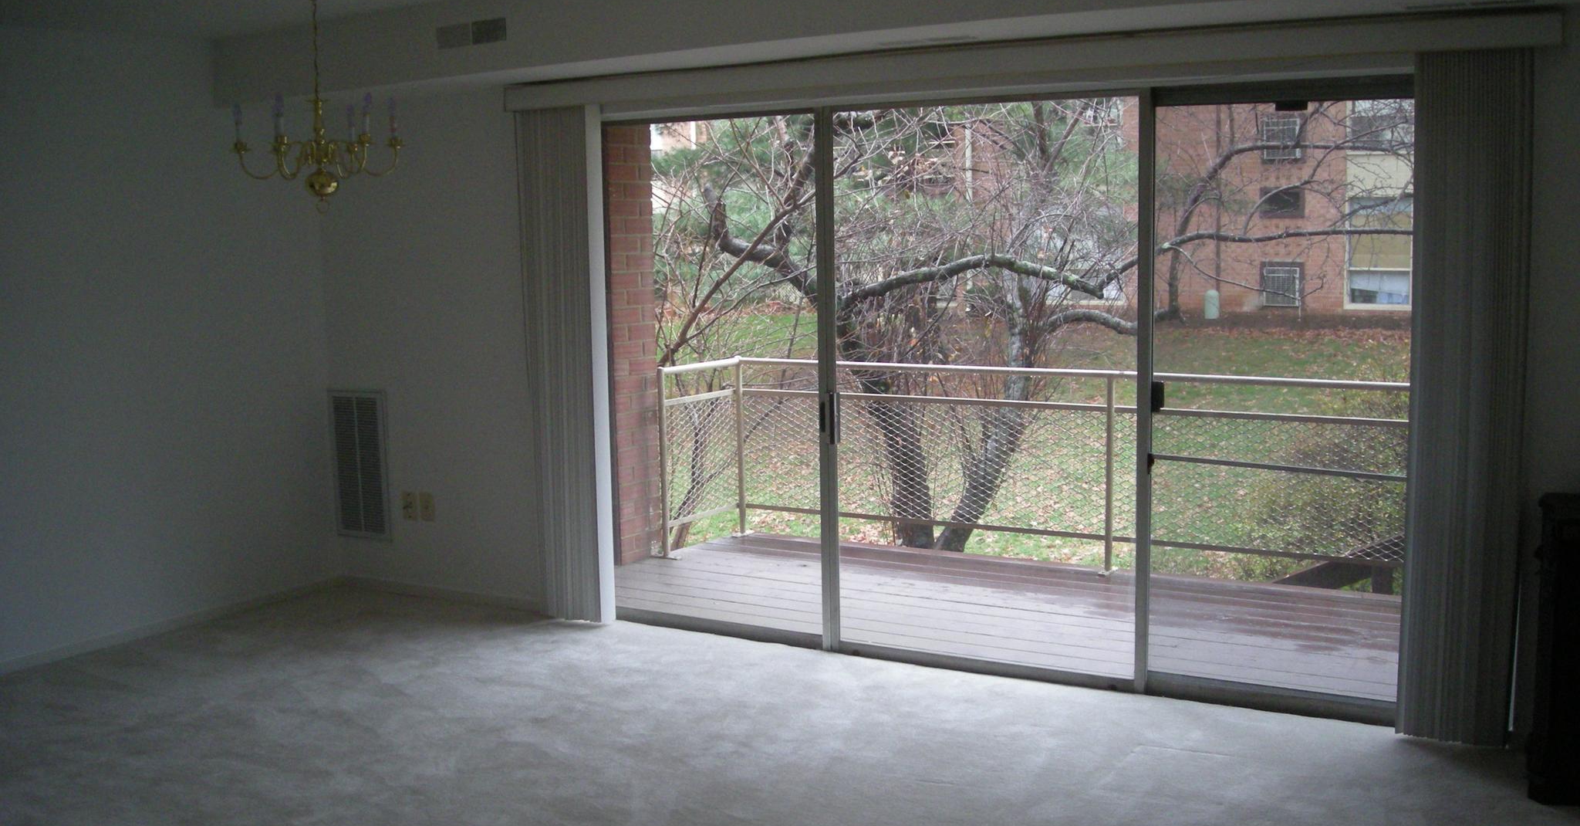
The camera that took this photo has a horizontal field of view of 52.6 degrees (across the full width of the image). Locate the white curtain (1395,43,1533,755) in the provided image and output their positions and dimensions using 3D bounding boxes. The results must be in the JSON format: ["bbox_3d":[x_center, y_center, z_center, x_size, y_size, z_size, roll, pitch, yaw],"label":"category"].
[{"bbox_3d":[1.961,-0.047,4.655,0.300,2.030,0.100,3,8,31],"label":"white curtain"}]

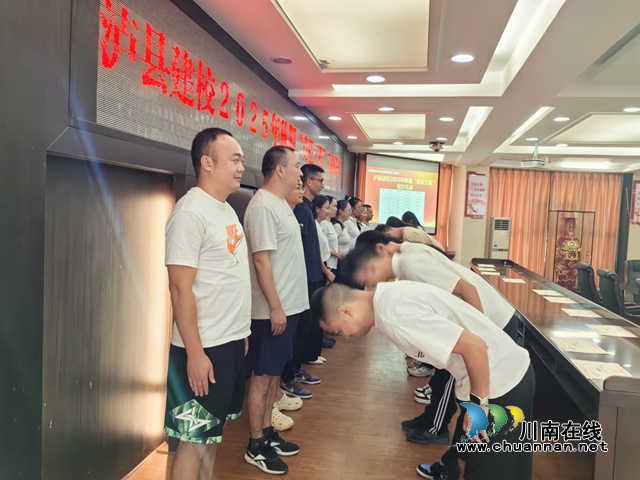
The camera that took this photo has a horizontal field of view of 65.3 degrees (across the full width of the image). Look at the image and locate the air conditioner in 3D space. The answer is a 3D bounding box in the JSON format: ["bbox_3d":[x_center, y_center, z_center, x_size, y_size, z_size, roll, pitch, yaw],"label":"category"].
[{"bbox_3d":[3.500,0.293,9.822,0.420,1.460,0.310,4,3,20],"label":"air conditioner"}]

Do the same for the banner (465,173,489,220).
[{"bbox_3d":[3.088,-0.878,9.850,0.460,0.930,0.030,3,3,11],"label":"banner"}]

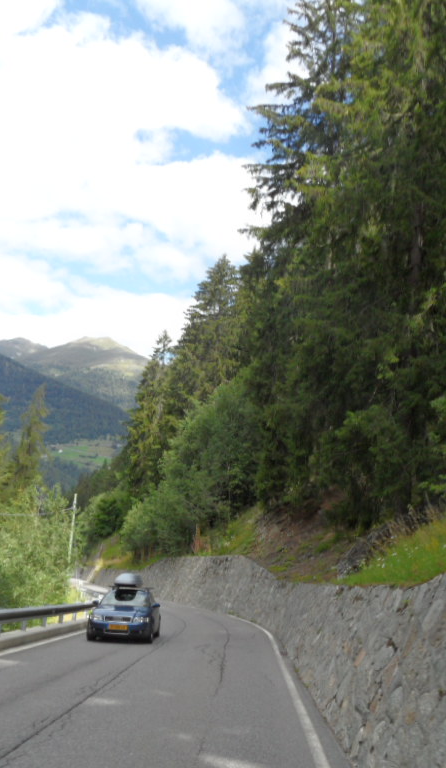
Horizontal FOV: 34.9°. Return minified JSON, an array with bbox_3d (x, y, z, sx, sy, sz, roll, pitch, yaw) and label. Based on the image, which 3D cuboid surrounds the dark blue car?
[{"bbox_3d":[-2.788,6.595,21.105,1.810,1.830,4.550,2,-16,-1],"label":"dark blue car"}]

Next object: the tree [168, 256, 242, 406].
[{"bbox_3d":[-0.875,-1.994,54.000,6.000,16.400,6.000,2,-13,0],"label":"tree"}]

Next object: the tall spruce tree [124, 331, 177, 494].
[{"bbox_3d":[-6.852,3.421,70.000,5.200,17.800,5.200,2,-13,0],"label":"tall spruce tree"}]

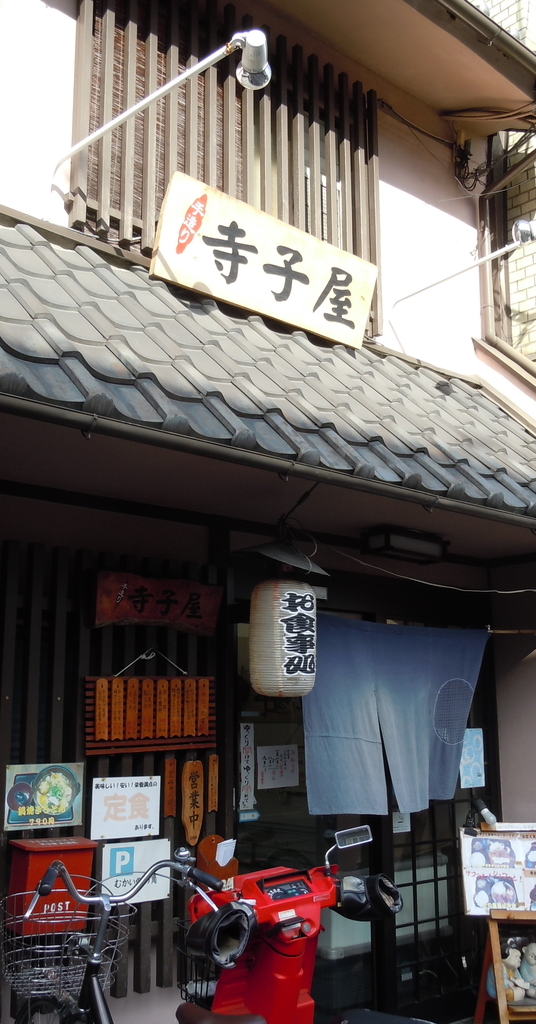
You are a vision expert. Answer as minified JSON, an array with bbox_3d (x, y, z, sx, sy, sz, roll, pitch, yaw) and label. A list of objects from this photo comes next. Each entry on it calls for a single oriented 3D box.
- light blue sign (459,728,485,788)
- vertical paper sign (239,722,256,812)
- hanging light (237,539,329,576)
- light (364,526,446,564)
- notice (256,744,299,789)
[{"bbox_3d":[1.083,1.308,5.178,0.210,0.303,0.010,10,-16,-42],"label":"light blue sign"},{"bbox_3d":[-0.084,1.084,4.161,0.084,0.357,0.010,10,-16,-43],"label":"vertical paper sign"},{"bbox_3d":[0.050,0.170,3.580,0.360,0.120,0.340,6,-11,0],"label":"hanging light"},{"bbox_3d":[0.649,0.157,4.622,0.465,0.102,0.185,10,-16,-43],"label":"light"},{"bbox_3d":[0.046,1.116,4.282,0.250,0.180,0.008,10,-16,-43],"label":"notice"}]

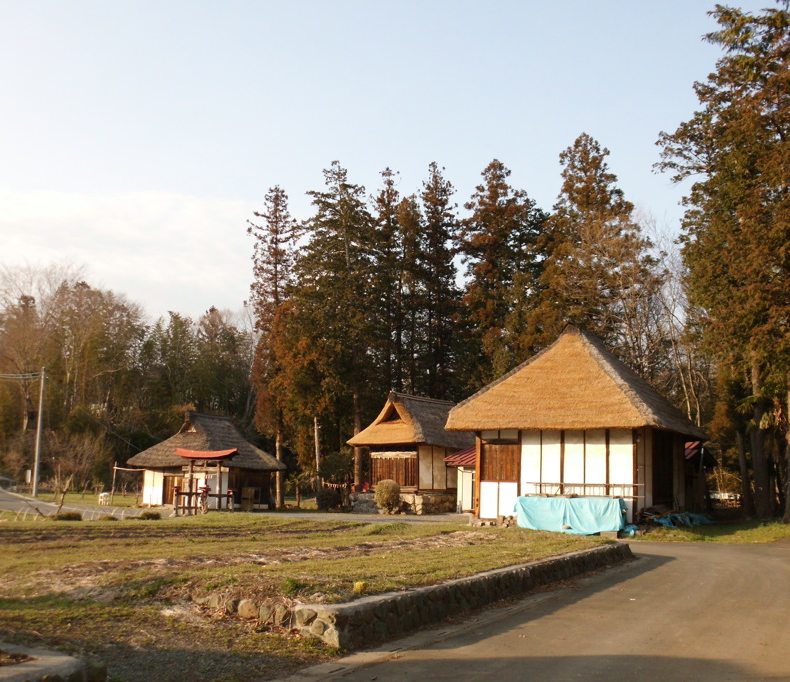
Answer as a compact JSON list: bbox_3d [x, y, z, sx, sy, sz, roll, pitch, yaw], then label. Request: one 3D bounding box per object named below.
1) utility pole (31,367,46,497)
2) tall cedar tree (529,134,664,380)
[{"bbox_3d":[-22.479,5.719,50.617,0.300,8.250,0.300,1,-9,0],"label":"utility pole"},{"bbox_3d":[12.030,-1.598,48.740,7.000,23.256,7.000,1,-9,0],"label":"tall cedar tree"}]

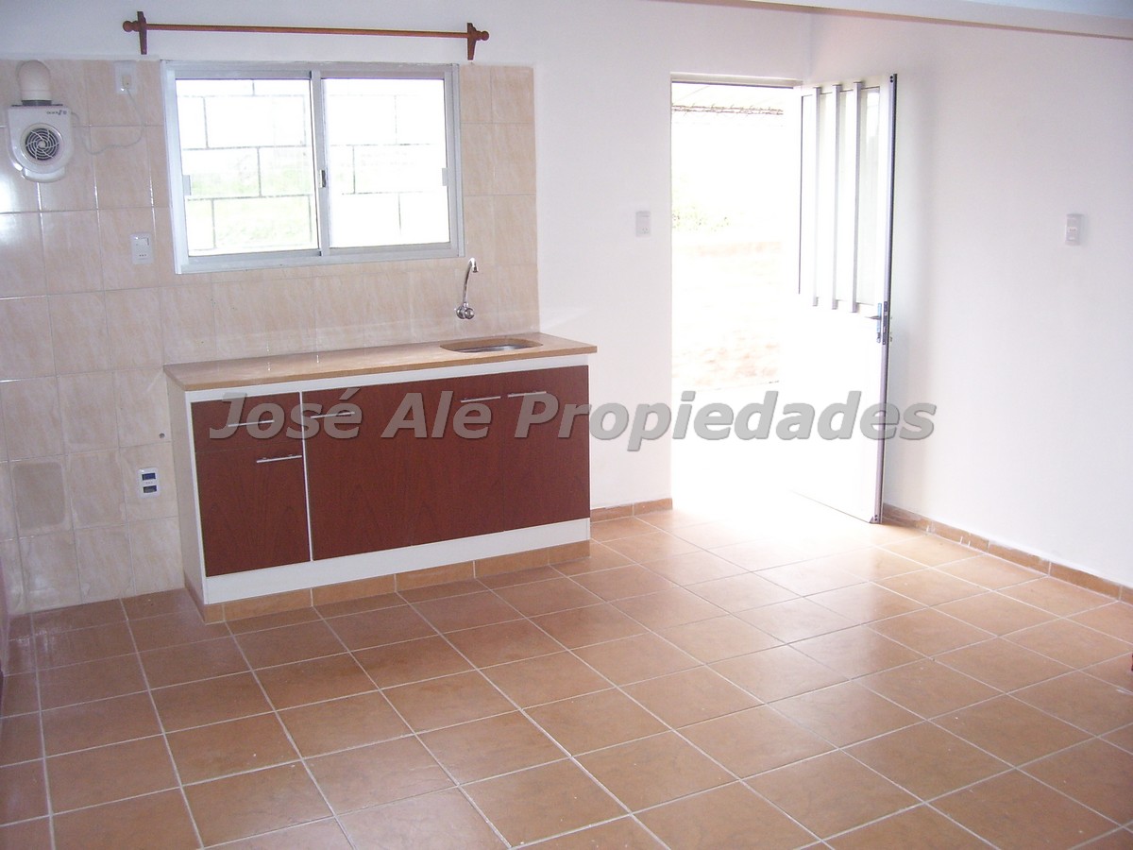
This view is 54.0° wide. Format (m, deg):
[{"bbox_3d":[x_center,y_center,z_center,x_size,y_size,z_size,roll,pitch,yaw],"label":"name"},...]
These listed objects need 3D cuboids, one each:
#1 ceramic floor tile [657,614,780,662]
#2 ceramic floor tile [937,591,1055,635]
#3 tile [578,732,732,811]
[{"bbox_3d":[0.533,0.747,3.890,0.330,0.010,0.330,-7,13,-26],"label":"ceramic floor tile"},{"bbox_3d":[1.561,0.689,4.044,0.330,0.010,0.330,-7,13,-26],"label":"ceramic floor tile"},{"bbox_3d":[0.239,0.936,3.003,0.329,0.010,0.329,-7,13,-26],"label":"tile"}]

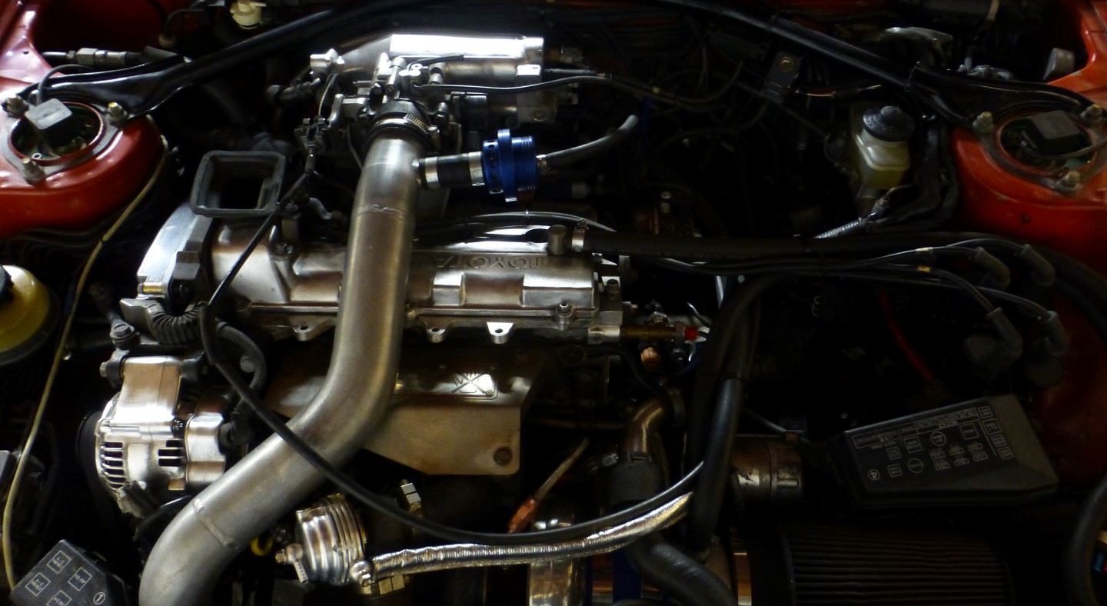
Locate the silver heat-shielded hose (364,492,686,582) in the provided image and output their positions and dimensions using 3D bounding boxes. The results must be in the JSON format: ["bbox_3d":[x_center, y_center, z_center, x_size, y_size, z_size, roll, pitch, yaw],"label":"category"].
[{"bbox_3d":[-0.022,0.224,0.733,0.335,0.045,0.065,-8,57,-5],"label":"silver heat-shielded hose"}]

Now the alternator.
[{"bbox_3d":[-0.394,0.136,0.775,0.135,0.145,0.146,1,57,1],"label":"alternator"}]

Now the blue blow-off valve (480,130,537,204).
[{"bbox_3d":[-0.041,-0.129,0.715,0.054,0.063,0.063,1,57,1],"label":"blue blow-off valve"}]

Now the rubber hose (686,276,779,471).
[{"bbox_3d":[0.178,0.072,0.764,0.100,0.135,0.175,1,57,1],"label":"rubber hose"}]

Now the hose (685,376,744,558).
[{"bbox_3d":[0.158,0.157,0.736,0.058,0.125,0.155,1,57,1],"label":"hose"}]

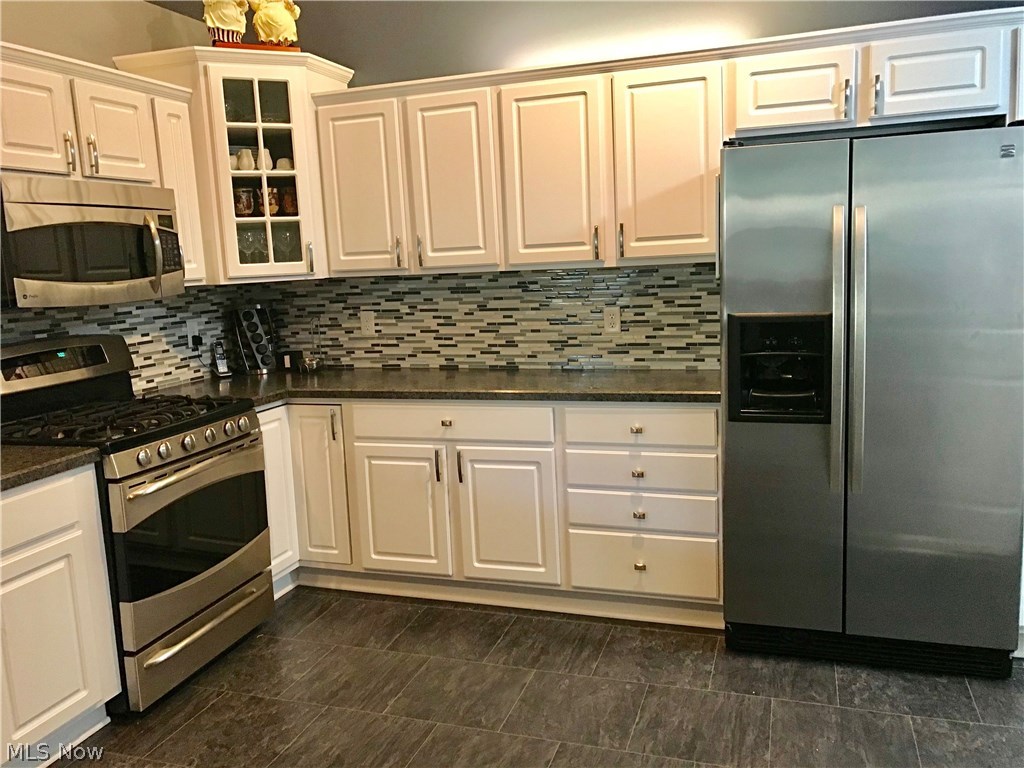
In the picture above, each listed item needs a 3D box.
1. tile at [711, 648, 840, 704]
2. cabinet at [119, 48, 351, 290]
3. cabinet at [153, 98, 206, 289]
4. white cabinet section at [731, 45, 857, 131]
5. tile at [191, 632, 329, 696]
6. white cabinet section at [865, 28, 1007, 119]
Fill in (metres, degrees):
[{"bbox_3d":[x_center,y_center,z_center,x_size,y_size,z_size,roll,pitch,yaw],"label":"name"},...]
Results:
[{"bbox_3d":[0.906,0.989,2.860,0.397,0.010,0.394,0,10,18],"label":"tile"},{"bbox_3d":[-1.216,-0.951,3.814,1.008,0.937,0.786,-7,10,-26],"label":"cabinet"},{"bbox_3d":[-1.492,-0.776,3.397,0.328,0.746,0.222,0,10,19],"label":"cabinet"},{"bbox_3d":[1.069,-1.089,3.143,0.450,0.270,0.310,0,9,18],"label":"white cabinet section"},{"bbox_3d":[-0.924,1.040,3.060,0.397,0.010,0.394,0,10,18],"label":"tile"},{"bbox_3d":[1.505,-1.086,2.998,0.450,0.270,0.310,0,9,18],"label":"white cabinet section"}]

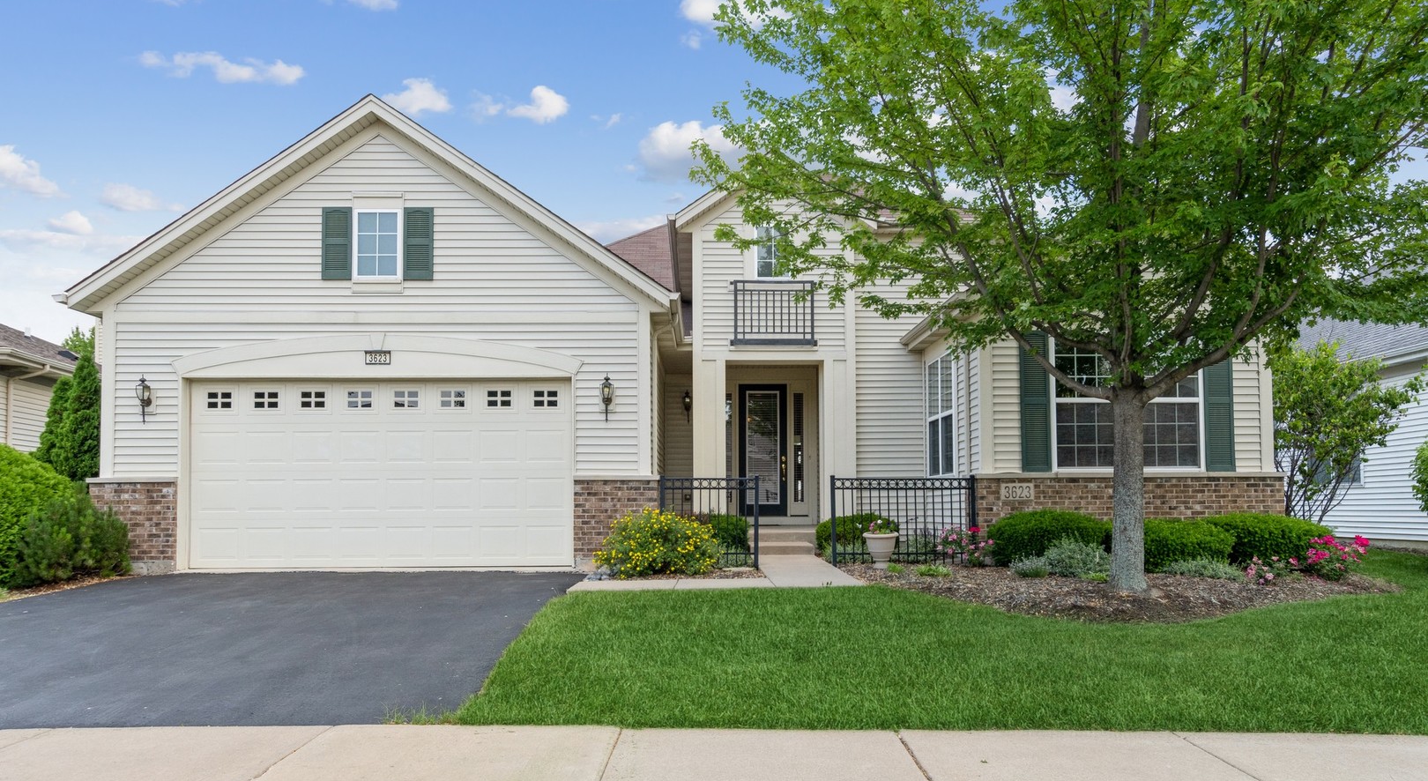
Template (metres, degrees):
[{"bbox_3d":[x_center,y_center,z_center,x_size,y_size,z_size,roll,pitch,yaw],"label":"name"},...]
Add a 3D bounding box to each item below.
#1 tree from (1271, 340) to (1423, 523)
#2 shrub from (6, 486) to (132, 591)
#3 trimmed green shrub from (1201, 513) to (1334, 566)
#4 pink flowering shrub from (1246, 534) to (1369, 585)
[{"bbox_3d":[8.850,0.880,12.500,2.350,3.100,2.250,0,-5,0],"label":"tree"},{"bbox_3d":[-7.330,1.620,9.950,1.200,1.050,1.150,0,-5,0],"label":"shrub"},{"bbox_3d":[6.560,1.790,10.350,1.450,0.680,1.200,0,-5,0],"label":"trimmed green shrub"},{"bbox_3d":[6.460,1.830,9.500,1.250,0.530,0.800,0,-5,0],"label":"pink flowering shrub"}]

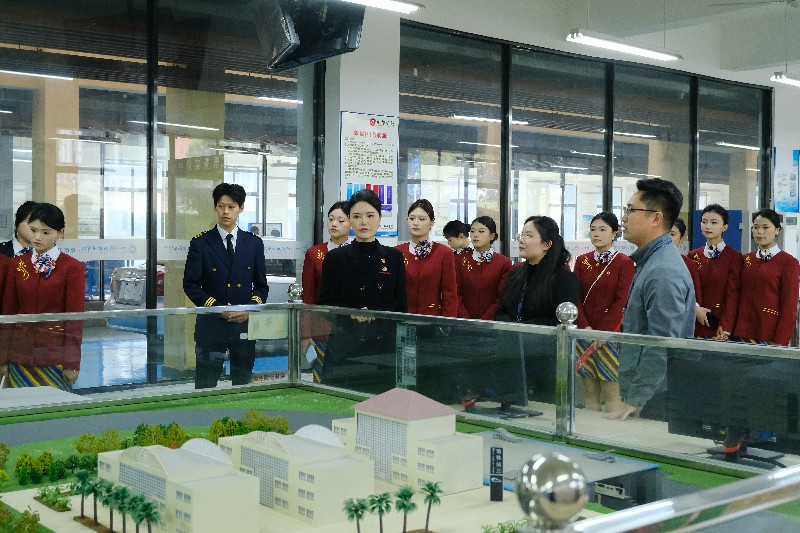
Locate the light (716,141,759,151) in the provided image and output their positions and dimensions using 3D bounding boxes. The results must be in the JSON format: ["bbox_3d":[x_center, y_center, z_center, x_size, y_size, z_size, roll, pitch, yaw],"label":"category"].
[{"bbox_3d":[5.094,-1.816,15.400,1.210,0.080,0.150,-1,2,-38],"label":"light"}]

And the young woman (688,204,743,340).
[{"bbox_3d":[1.843,0.489,5.973,0.420,1.701,0.280,1,2,27],"label":"young woman"}]

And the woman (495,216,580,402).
[{"bbox_3d":[0.629,0.556,4.718,0.300,1.573,0.420,-1,2,-45],"label":"woman"}]

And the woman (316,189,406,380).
[{"bbox_3d":[-0.178,0.481,4.900,0.460,1.708,0.320,0,1,-8],"label":"woman"}]

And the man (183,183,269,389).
[{"bbox_3d":[-0.973,0.439,5.724,0.480,1.816,0.290,0,2,-12],"label":"man"}]

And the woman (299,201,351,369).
[{"bbox_3d":[-0.343,0.479,5.670,0.440,1.677,0.300,0,1,-12],"label":"woman"}]

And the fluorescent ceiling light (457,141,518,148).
[{"bbox_3d":[1.284,-1.791,15.000,1.210,0.080,0.150,-1,2,-38],"label":"fluorescent ceiling light"}]

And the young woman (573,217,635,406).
[{"bbox_3d":[1.235,0.503,6.222,0.420,1.661,0.280,1,2,22],"label":"young woman"}]

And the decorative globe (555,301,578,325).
[{"bbox_3d":[0.572,0.159,3.500,0.077,0.077,0.077,0,1,0],"label":"decorative globe"}]

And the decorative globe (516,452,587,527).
[{"bbox_3d":[0.161,0.236,1.085,0.075,0.077,0.075,0,2,0],"label":"decorative globe"}]

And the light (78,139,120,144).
[{"bbox_3d":[-5.031,-2.014,16.400,1.210,0.080,0.150,-1,2,-38],"label":"light"}]

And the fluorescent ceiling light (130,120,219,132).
[{"bbox_3d":[-2.747,-1.738,12.588,1.220,0.070,0.090,-1,2,-39],"label":"fluorescent ceiling light"}]

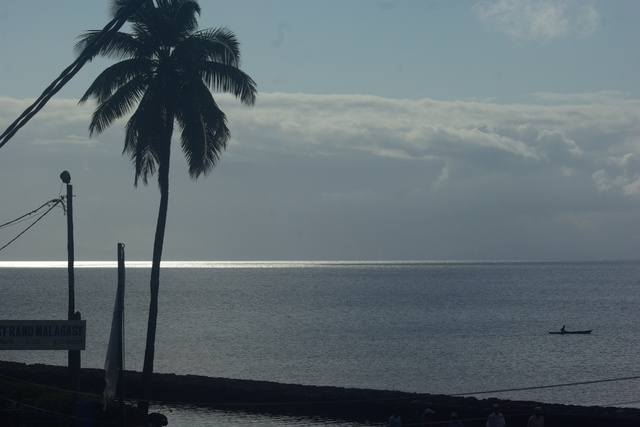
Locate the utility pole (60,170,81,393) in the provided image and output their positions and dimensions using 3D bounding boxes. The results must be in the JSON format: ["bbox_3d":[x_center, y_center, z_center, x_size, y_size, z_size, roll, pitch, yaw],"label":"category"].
[{"bbox_3d":[-9.150,2.530,68.000,0.500,8.200,0.420,0,-1,0],"label":"utility pole"}]

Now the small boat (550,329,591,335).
[{"bbox_3d":[25.500,12.060,190.000,4.600,0.500,0.700,0,-1,0],"label":"small boat"}]

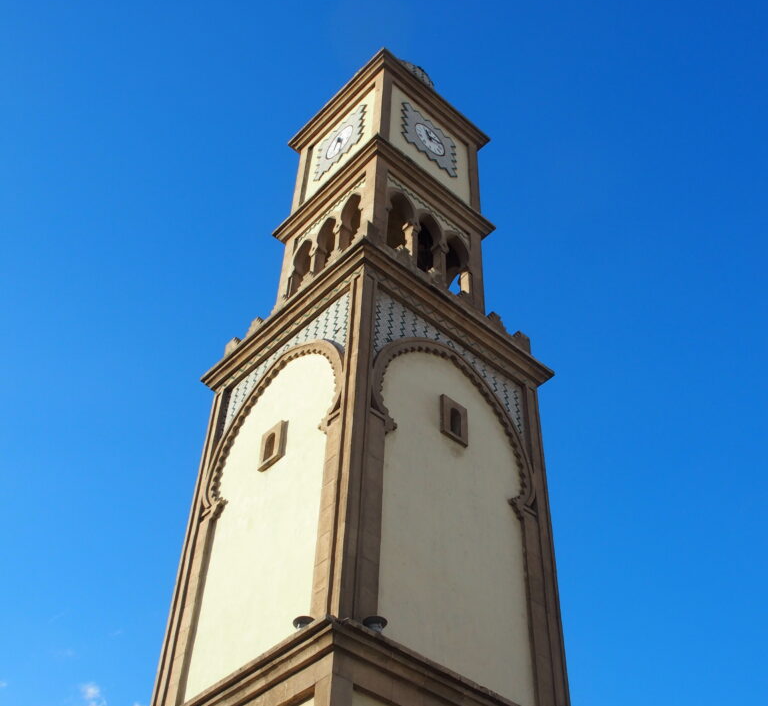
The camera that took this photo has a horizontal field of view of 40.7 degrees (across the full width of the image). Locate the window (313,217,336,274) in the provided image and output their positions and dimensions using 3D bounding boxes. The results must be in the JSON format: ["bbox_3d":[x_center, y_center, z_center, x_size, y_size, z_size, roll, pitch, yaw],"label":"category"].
[{"bbox_3d":[-1.205,-2.195,22.355,0.300,2.070,0.720,34,-53,-27],"label":"window"}]

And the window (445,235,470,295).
[{"bbox_3d":[1.554,-1.822,22.530,0.743,2.160,0.300,34,-53,-27],"label":"window"}]

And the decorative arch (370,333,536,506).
[{"bbox_3d":[1.229,0.980,18.076,3.960,2.745,0.300,34,-53,-27],"label":"decorative arch"}]

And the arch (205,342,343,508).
[{"bbox_3d":[-1.881,1.055,18.291,0.300,2.745,3.960,34,-53,-27],"label":"arch"}]

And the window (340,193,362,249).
[{"bbox_3d":[-0.649,-2.657,21.941,0.300,2.070,0.720,34,-53,-27],"label":"window"}]

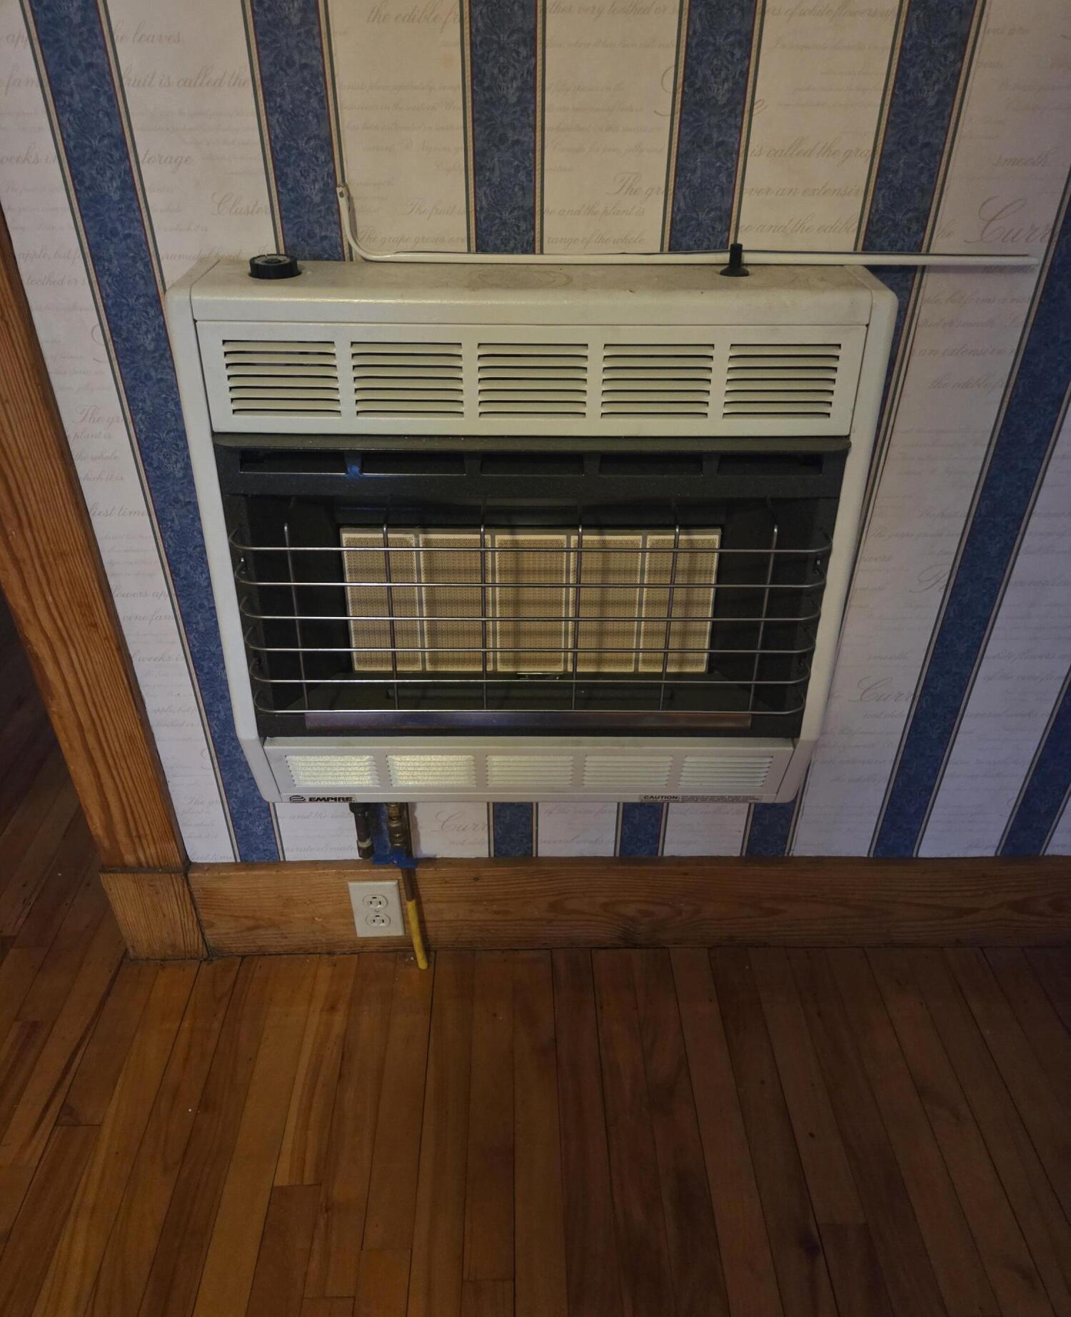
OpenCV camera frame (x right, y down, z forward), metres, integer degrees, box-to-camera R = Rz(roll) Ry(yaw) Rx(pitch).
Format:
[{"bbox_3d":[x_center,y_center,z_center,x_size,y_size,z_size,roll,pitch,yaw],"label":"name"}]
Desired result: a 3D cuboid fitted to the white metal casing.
[{"bbox_3d":[-0.004,-0.088,0.951,0.602,0.551,0.167,0,35,-1],"label":"white metal casing"}]

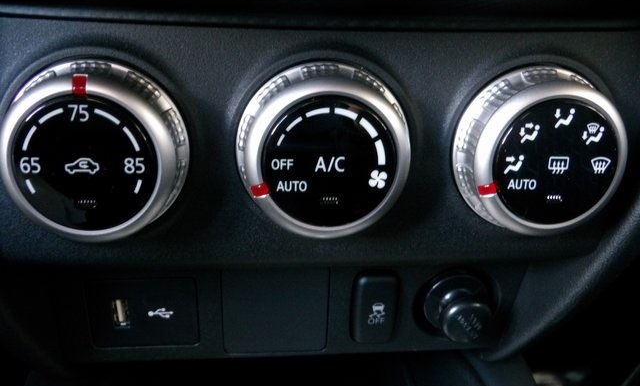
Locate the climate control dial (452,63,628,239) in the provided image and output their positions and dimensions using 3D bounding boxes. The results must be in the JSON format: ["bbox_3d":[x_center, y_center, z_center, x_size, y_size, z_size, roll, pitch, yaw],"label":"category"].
[{"bbox_3d":[0.077,-0.012,0.214,0.060,0.060,0.018,0,15,-6],"label":"climate control dial"}]

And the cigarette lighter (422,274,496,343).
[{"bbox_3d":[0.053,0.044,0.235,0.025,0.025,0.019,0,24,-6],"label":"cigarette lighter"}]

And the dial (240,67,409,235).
[{"bbox_3d":[0.003,-0.011,0.206,0.060,0.060,0.018,0,15,-6],"label":"dial"}]

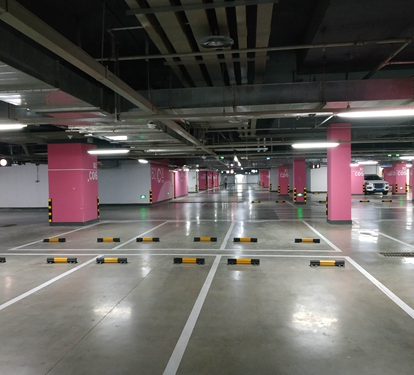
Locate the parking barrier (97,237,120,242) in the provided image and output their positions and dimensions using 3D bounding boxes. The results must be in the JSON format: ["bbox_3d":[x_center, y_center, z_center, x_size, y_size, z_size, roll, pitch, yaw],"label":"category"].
[{"bbox_3d":[-2.476,1.325,8.818,0.560,0.097,0.110,-1,1,8],"label":"parking barrier"}]

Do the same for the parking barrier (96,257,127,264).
[{"bbox_3d":[-1.768,1.365,6.508,0.560,0.097,0.110,-1,1,8],"label":"parking barrier"}]

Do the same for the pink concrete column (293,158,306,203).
[{"bbox_3d":[5.584,-0.386,20.770,0.661,2.750,0.691,-1,1,8],"label":"pink concrete column"}]

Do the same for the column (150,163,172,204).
[{"bbox_3d":[-3.514,-0.340,24.767,0.750,2.700,5.000,-1,1,8],"label":"column"}]

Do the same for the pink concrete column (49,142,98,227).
[{"bbox_3d":[-4.949,-0.102,12.972,1.303,2.960,1.283,-1,1,8],"label":"pink concrete column"}]

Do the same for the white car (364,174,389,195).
[{"bbox_3d":[13.340,-0.309,28.962,1.870,1.660,4.600,-1,1,8],"label":"white car"}]

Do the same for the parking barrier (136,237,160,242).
[{"bbox_3d":[-1.467,1.305,8.703,0.560,0.097,0.110,-1,1,8],"label":"parking barrier"}]

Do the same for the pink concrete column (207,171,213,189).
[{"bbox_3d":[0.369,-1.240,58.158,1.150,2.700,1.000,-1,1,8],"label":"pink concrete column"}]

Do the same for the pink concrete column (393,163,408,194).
[{"bbox_3d":[15.852,-0.717,28.448,0.849,2.650,0.839,-1,1,8],"label":"pink concrete column"}]

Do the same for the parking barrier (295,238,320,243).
[{"bbox_3d":[2.426,1.271,8.373,0.580,0.105,0.150,-1,1,8],"label":"parking barrier"}]

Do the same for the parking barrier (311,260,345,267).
[{"bbox_3d":[2.046,1.292,5.925,0.560,0.097,0.110,-1,1,8],"label":"parking barrier"}]

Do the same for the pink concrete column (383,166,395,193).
[{"bbox_3d":[15.798,-0.668,29.726,0.839,2.500,0.889,-1,1,8],"label":"pink concrete column"}]

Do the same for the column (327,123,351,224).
[{"bbox_3d":[4.223,-0.447,11.122,0.650,3.220,0.610,-1,1,8],"label":"column"}]

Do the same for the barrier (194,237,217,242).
[{"bbox_3d":[-0.025,1.315,8.737,0.580,0.105,0.150,-1,1,8],"label":"barrier"}]

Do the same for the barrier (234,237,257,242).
[{"bbox_3d":[0.963,1.297,8.606,0.580,0.105,0.150,-1,1,8],"label":"barrier"}]

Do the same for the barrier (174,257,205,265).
[{"bbox_3d":[-0.315,1.369,6.465,0.580,0.105,0.150,-1,1,8],"label":"barrier"}]

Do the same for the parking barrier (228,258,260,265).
[{"bbox_3d":[0.650,1.317,6.178,0.560,0.097,0.110,-1,1,8],"label":"parking barrier"}]

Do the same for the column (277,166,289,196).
[{"bbox_3d":[6.546,-0.648,29.551,0.880,2.620,0.800,-1,1,8],"label":"column"}]

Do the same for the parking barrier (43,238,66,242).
[{"bbox_3d":[-4.009,1.389,9.184,0.580,0.105,0.150,-1,1,8],"label":"parking barrier"}]

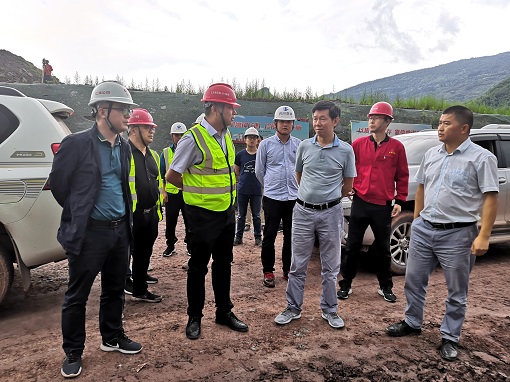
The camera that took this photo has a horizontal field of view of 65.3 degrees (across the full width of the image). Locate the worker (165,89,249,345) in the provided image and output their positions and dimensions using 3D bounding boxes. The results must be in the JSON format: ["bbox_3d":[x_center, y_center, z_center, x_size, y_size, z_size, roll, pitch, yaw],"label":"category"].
[{"bbox_3d":[-0.325,0.131,2.900,0.460,1.800,0.550,6,7,44],"label":"worker"}]

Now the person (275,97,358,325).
[{"bbox_3d":[0.477,0.165,3.130,0.600,1.725,0.420,3,5,17],"label":"person"}]

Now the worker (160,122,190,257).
[{"bbox_3d":[-1.010,-0.034,5.330,0.520,1.750,0.380,1,5,-10],"label":"worker"}]

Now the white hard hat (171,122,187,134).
[{"bbox_3d":[-1.010,-0.825,5.240,0.220,0.160,0.280,1,5,-10],"label":"white hard hat"}]

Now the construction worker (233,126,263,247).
[{"bbox_3d":[-0.075,-0.080,6.000,0.520,1.745,0.340,1,5,0],"label":"construction worker"}]

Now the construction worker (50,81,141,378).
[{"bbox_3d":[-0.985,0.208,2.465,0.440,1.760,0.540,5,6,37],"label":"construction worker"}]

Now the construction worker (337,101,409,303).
[{"bbox_3d":[1.085,0.085,3.680,0.630,1.790,0.400,3,5,22],"label":"construction worker"}]

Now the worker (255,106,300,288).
[{"bbox_3d":[0.270,0.037,4.100,0.540,1.785,0.380,1,5,-2],"label":"worker"}]

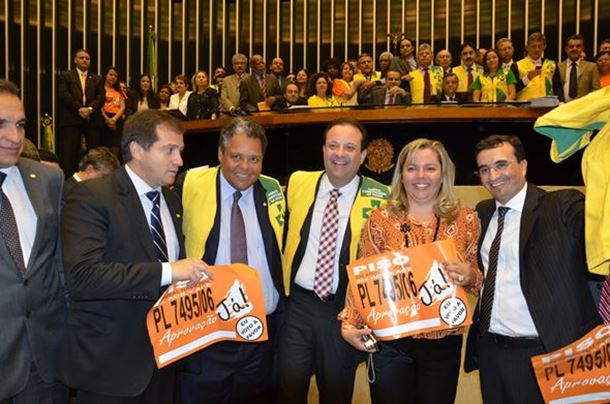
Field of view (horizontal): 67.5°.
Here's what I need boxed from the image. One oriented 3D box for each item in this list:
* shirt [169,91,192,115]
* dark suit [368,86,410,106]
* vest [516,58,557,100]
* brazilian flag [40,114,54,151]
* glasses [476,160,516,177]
[{"bbox_3d":[-1.521,-1.086,5.600,0.420,0.580,0.260,0,1,-9],"label":"shirt"},{"bbox_3d":[0.879,-0.910,4.750,0.520,0.620,0.380,1,1,6],"label":"dark suit"},{"bbox_3d":[2.206,-1.062,4.350,0.420,0.620,0.280,1,1,18],"label":"vest"},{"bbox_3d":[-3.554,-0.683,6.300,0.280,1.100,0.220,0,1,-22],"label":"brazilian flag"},{"bbox_3d":[0.739,-0.127,1.723,0.135,0.042,0.138,-6,-7,-44],"label":"glasses"}]

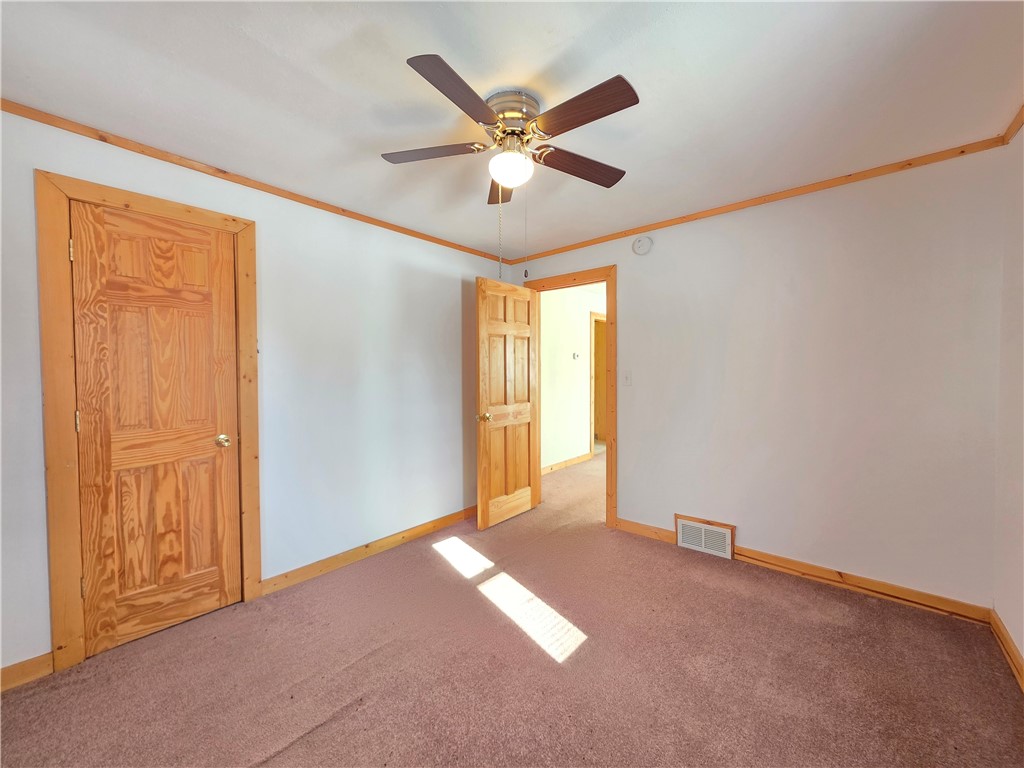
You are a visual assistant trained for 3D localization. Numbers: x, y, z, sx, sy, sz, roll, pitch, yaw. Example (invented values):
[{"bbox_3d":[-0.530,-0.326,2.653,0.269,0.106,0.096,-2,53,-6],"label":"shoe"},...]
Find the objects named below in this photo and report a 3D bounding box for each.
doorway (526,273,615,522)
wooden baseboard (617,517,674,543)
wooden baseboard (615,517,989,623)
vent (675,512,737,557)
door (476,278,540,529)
[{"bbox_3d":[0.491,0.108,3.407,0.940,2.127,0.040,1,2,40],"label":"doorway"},{"bbox_3d":[1.036,1.137,2.988,0.453,0.086,0.028,1,2,40],"label":"wooden baseboard"},{"bbox_3d":[1.607,1.145,2.513,1.940,0.090,0.030,1,2,40],"label":"wooden baseboard"},{"bbox_3d":[1.354,1.071,2.711,0.394,0.223,0.045,1,2,40],"label":"vent"},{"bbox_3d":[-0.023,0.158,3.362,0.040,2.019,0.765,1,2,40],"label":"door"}]

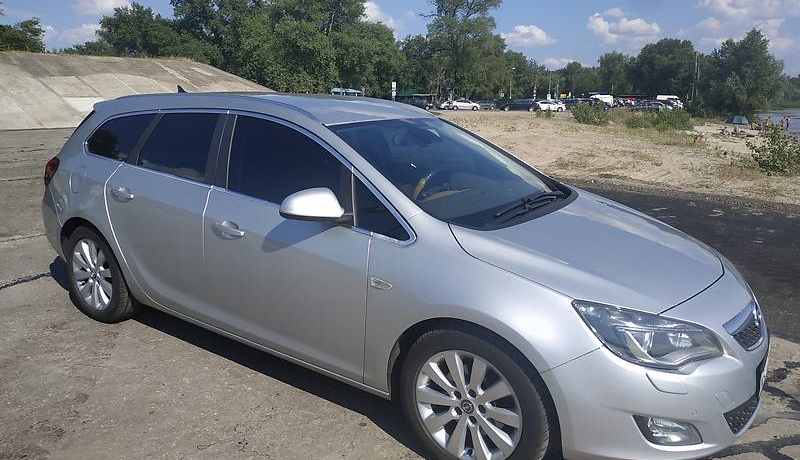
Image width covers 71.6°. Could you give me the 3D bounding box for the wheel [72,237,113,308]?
[{"bbox_3d":[-1.936,0.282,3.621,0.465,0.465,0.170,10,15,32],"label":"wheel"}]

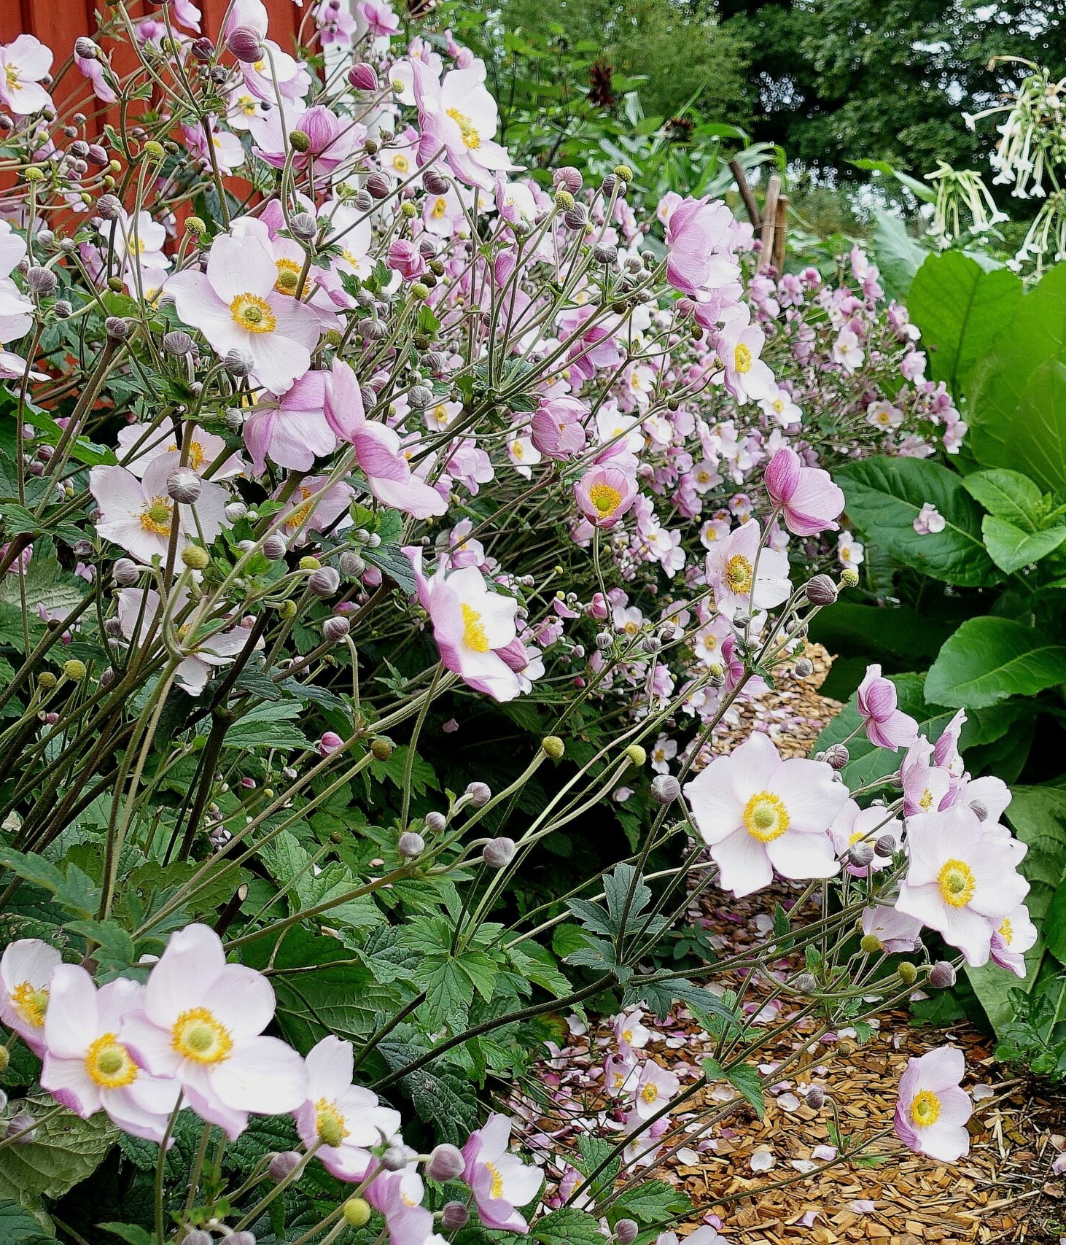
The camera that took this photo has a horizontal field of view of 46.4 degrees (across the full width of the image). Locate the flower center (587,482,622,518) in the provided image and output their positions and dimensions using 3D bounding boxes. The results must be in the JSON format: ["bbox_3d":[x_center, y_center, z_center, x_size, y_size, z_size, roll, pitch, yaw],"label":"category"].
[{"bbox_3d":[0.042,-0.071,0.731,0.021,0.021,0.010,-3,-30,-8],"label":"flower center"}]

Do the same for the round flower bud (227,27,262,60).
[{"bbox_3d":[-0.146,-0.293,0.630,0.018,0.018,0.018,-5,2,17],"label":"round flower bud"}]

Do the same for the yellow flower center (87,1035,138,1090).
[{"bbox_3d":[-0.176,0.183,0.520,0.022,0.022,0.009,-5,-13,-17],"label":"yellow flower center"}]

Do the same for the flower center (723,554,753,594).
[{"bbox_3d":[0.116,-0.027,0.711,0.022,0.022,0.010,-8,3,-31],"label":"flower center"}]

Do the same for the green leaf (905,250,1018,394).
[{"bbox_3d":[0.779,-0.531,2.250,0.200,0.270,0.060,8,-6,6],"label":"green leaf"}]

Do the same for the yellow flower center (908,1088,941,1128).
[{"bbox_3d":[0.236,0.292,0.750,0.022,0.022,0.009,-5,-11,-19],"label":"yellow flower center"}]

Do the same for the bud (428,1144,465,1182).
[{"bbox_3d":[-0.036,0.221,0.510,0.015,0.015,0.015,-6,0,12],"label":"bud"}]

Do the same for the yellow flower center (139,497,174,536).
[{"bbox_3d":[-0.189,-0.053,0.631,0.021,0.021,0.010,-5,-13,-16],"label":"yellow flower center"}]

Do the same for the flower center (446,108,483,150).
[{"bbox_3d":[-0.032,-0.221,0.560,0.010,0.022,0.022,-38,-8,27],"label":"flower center"}]

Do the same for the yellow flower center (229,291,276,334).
[{"bbox_3d":[-0.135,-0.149,0.600,0.022,0.021,0.009,-5,1,-17],"label":"yellow flower center"}]

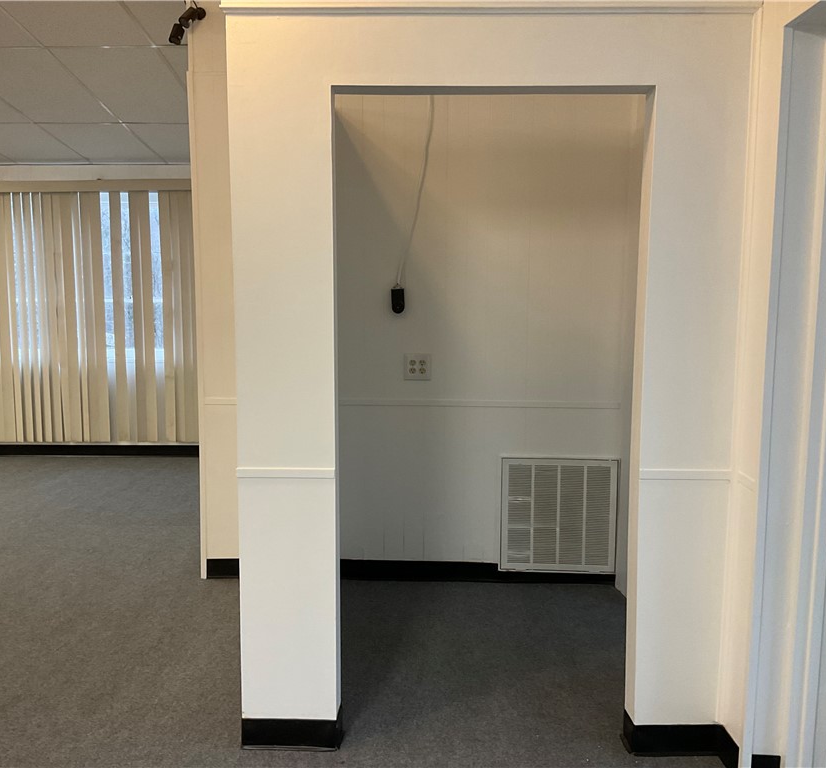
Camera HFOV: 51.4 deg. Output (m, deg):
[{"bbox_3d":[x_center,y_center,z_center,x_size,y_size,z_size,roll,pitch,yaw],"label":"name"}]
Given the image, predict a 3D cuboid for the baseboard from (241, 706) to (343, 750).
[{"bbox_3d":[-0.385,1.095,2.747,0.310,0.105,0.125,0,7,1],"label":"baseboard"}]

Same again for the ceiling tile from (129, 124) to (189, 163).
[{"bbox_3d":[-1.684,-1.813,6.414,0.580,0.030,0.960,0,-2,1],"label":"ceiling tile"}]

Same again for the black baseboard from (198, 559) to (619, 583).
[{"bbox_3d":[-0.018,0.924,4.210,2.010,0.100,0.020,0,7,2],"label":"black baseboard"}]

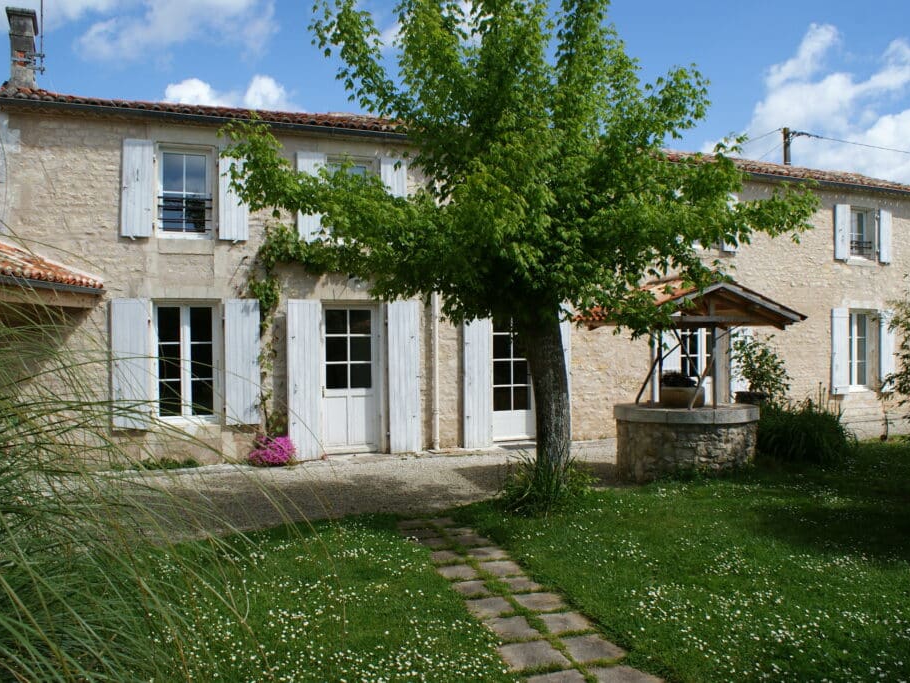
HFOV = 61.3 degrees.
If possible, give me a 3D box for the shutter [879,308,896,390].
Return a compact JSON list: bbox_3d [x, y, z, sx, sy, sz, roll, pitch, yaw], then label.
[{"bbox_3d":[9.215,0.195,16.321,0.433,1.783,0.045,-1,0,-23],"label":"shutter"}]

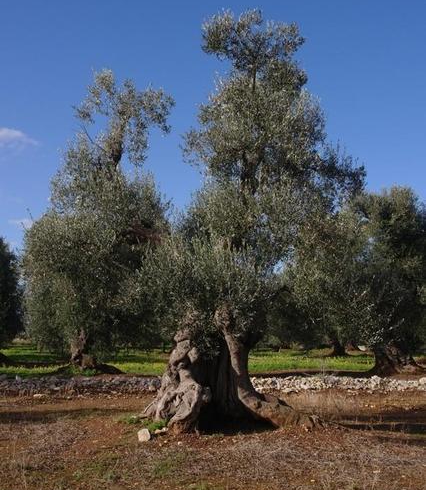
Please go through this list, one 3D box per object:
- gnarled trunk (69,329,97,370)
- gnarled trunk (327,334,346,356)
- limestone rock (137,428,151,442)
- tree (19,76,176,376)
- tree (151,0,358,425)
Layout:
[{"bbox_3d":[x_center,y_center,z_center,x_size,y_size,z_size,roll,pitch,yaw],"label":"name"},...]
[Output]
[{"bbox_3d":[-4.385,3.508,19.701,0.941,1.324,0.900,0,-8,0],"label":"gnarled trunk"},{"bbox_3d":[6.909,5.575,32.537,0.999,1.313,0.950,0,-8,0],"label":"gnarled trunk"},{"bbox_3d":[-1.018,2.777,8.592,0.205,0.198,0.200,0,-8,0],"label":"limestone rock"},{"bbox_3d":[-4.010,-1.046,20.357,5.208,10.659,4.900,0,-8,0],"label":"tree"},{"bbox_3d":[0.754,-0.711,10.913,3.936,7.876,3.800,0,-8,0],"label":"tree"}]

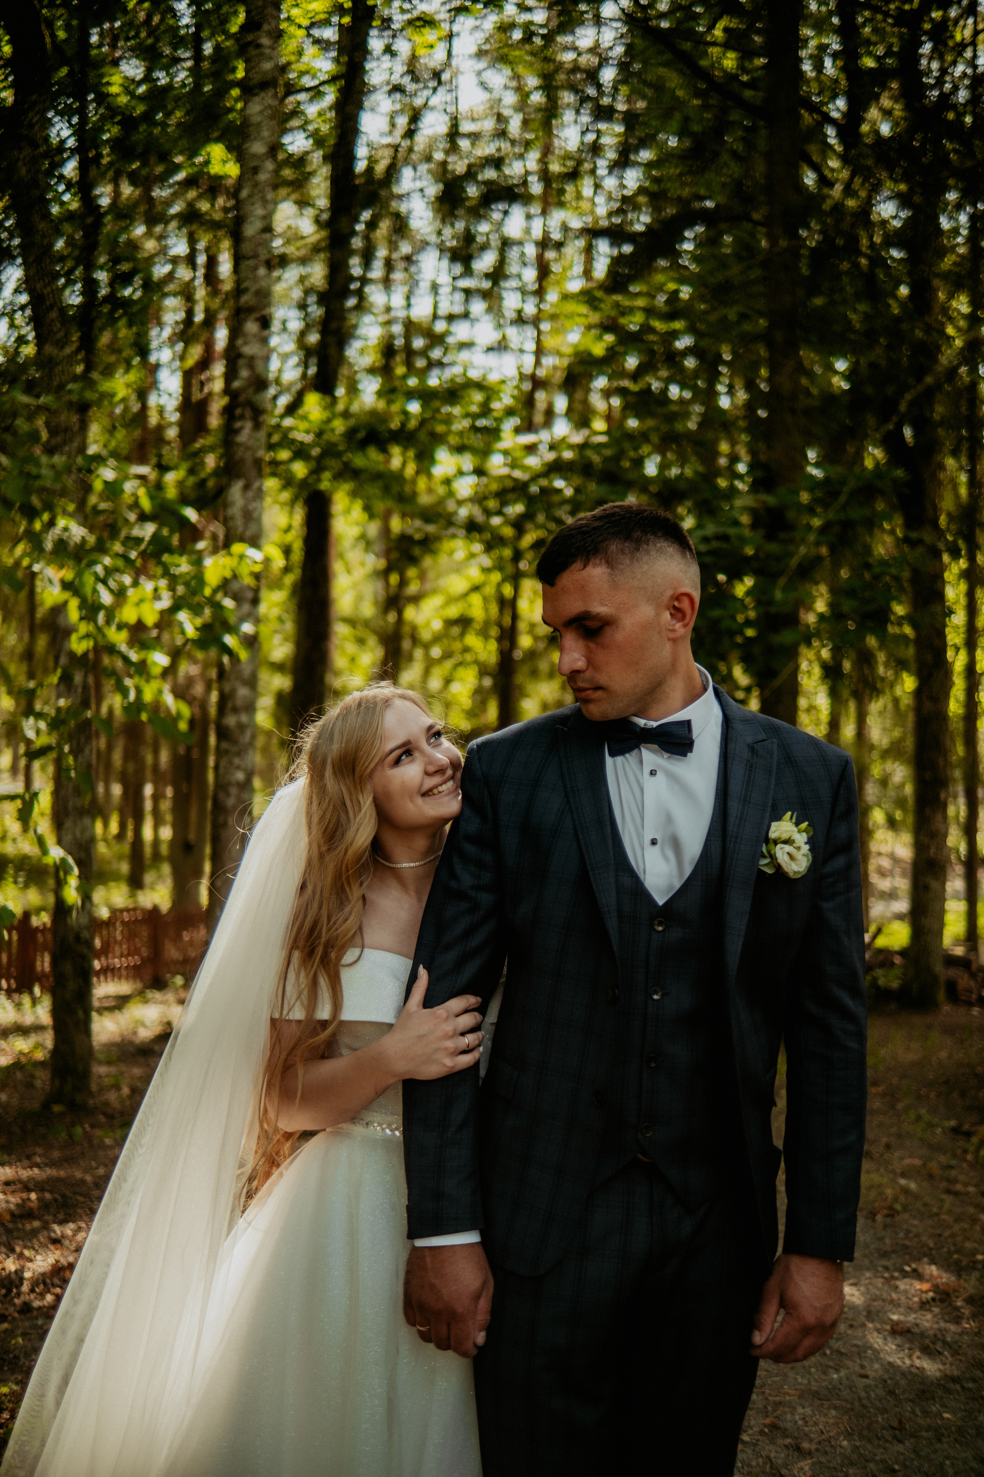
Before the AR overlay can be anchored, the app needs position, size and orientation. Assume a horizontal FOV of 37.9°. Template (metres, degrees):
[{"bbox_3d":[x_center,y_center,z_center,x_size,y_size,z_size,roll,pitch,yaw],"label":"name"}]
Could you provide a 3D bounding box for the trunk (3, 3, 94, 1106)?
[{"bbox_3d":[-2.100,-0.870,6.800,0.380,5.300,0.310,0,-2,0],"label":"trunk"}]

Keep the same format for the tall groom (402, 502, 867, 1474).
[{"bbox_3d":[0.178,0.630,1.790,0.580,1.850,0.370,0,-2,6],"label":"tall groom"}]

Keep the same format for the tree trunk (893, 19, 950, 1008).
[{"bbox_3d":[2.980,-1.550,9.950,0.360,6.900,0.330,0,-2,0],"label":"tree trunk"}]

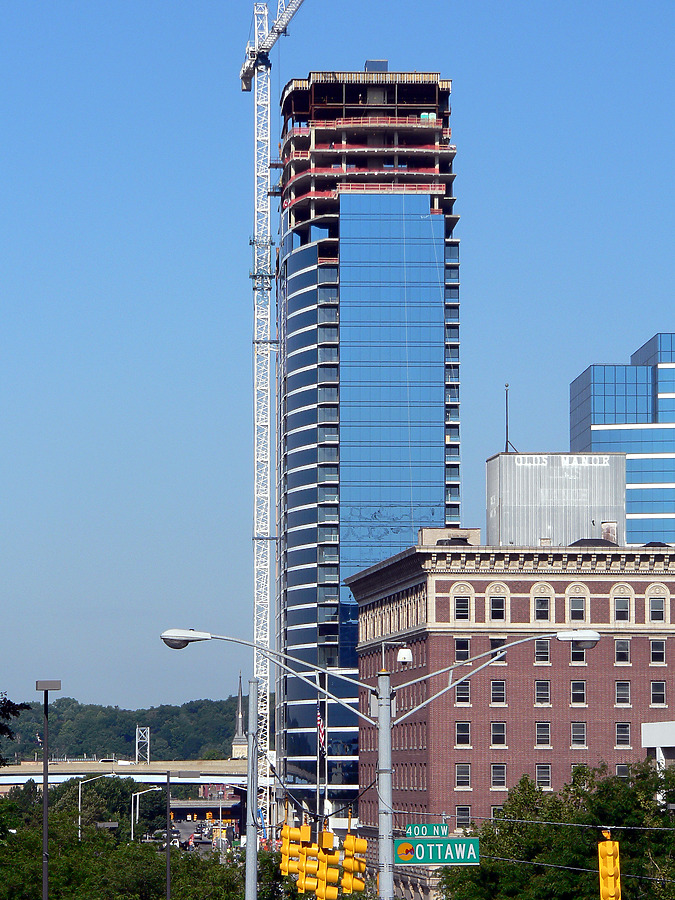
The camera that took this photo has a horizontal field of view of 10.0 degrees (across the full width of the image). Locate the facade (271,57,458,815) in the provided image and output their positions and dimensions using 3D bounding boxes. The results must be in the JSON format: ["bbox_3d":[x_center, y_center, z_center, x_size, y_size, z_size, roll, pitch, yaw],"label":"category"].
[{"bbox_3d":[5.125,1.033,636.136,30.000,121.500,46.000,0,-5,0],"label":"facade"}]

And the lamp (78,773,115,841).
[{"bbox_3d":[-21.830,34.246,350.000,3.300,10.000,0.350,0,-5,0],"label":"lamp"}]

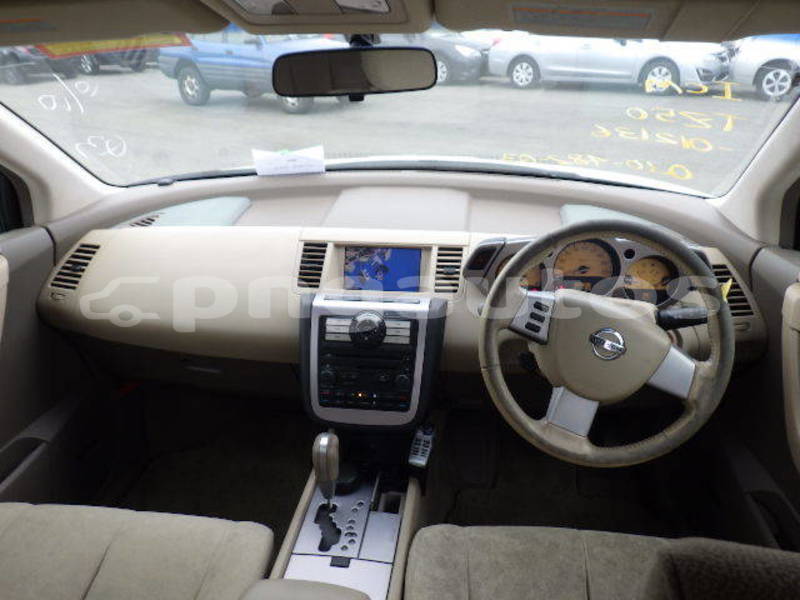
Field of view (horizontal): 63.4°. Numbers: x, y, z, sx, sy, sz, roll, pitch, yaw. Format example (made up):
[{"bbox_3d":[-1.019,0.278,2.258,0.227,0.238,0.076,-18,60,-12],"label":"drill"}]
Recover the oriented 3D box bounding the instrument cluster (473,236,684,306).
[{"bbox_3d":[0.330,-0.051,1.190,0.370,0.130,0.110,2,3,7],"label":"instrument cluster"}]

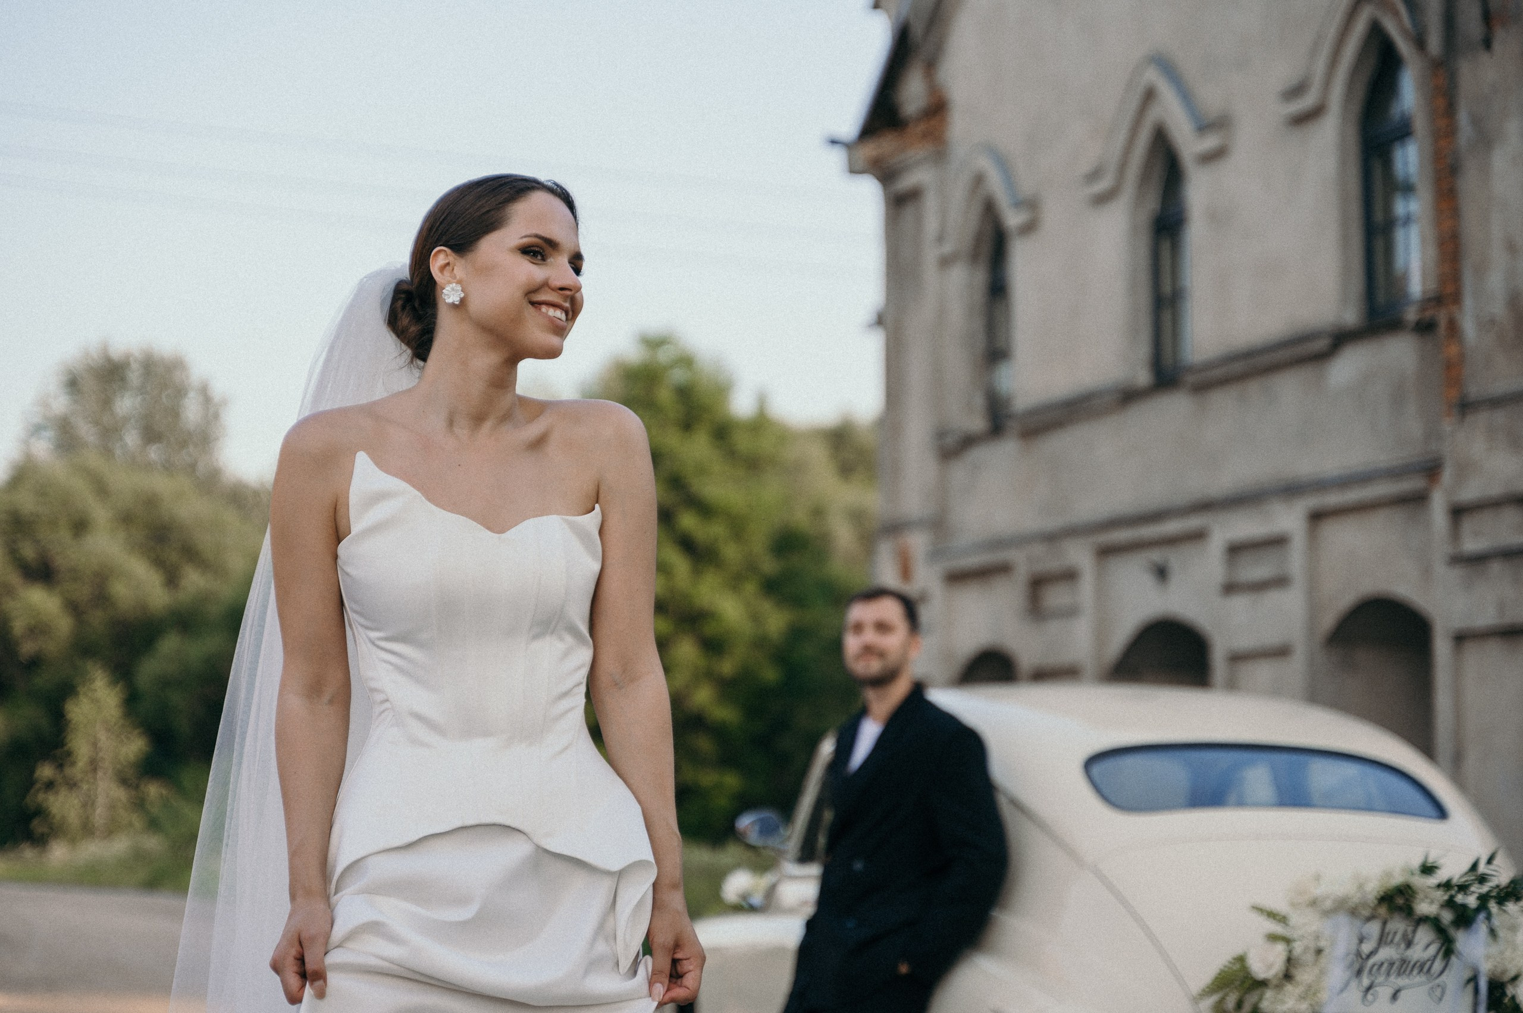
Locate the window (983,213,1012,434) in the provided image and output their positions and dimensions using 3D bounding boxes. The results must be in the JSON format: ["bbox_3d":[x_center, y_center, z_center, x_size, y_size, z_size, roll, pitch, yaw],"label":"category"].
[{"bbox_3d":[2.595,-1.984,30.545,0.200,2.280,1.080,2,-6,-20],"label":"window"}]

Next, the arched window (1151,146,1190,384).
[{"bbox_3d":[3.898,-2.339,27.013,0.200,2.280,1.080,2,-6,-20],"label":"arched window"}]

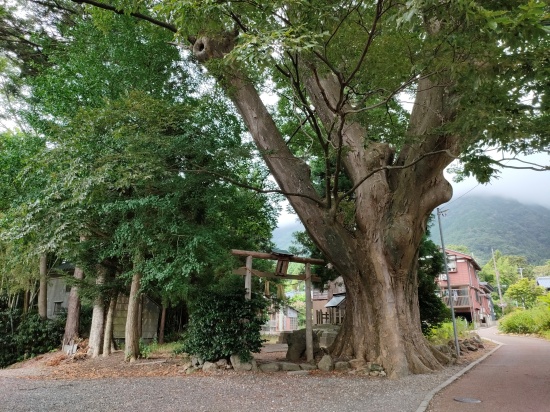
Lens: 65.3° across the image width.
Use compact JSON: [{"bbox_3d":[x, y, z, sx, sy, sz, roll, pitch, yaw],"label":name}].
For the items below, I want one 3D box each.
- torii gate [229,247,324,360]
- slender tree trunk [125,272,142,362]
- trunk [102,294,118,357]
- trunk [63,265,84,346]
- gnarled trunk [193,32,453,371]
[{"bbox_3d":[0.228,3.053,13.095,3.750,3.421,0.500,12,-18,-40],"label":"torii gate"},{"bbox_3d":[-4.346,3.402,13.271,0.410,2.667,0.410,0,-14,0],"label":"slender tree trunk"},{"bbox_3d":[-5.454,3.958,14.266,0.280,1.988,0.280,0,-14,0],"label":"trunk"},{"bbox_3d":[-7.638,3.820,16.362,0.500,3.009,0.500,0,-14,0],"label":"trunk"},{"bbox_3d":[1.587,-0.530,14.458,8.800,11.300,4.800,0,-14,0],"label":"gnarled trunk"}]

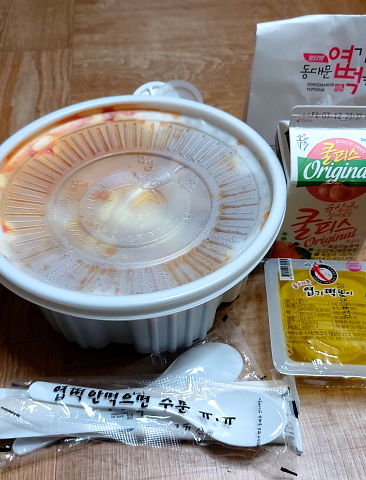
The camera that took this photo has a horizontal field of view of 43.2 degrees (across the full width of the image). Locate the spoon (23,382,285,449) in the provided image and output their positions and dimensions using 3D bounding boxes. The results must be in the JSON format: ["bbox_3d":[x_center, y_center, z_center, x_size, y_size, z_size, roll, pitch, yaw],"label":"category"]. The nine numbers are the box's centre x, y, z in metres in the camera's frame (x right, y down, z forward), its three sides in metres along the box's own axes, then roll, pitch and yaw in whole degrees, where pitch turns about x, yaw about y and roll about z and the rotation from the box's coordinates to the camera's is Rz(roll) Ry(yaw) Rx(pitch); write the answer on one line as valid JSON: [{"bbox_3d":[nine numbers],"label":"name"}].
[{"bbox_3d":[-0.018,0.106,0.295,0.166,0.018,0.037,5,49,5],"label":"spoon"}]

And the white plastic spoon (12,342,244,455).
[{"bbox_3d":[-0.032,0.106,0.304,0.160,0.016,0.036,-17,51,-14],"label":"white plastic spoon"}]

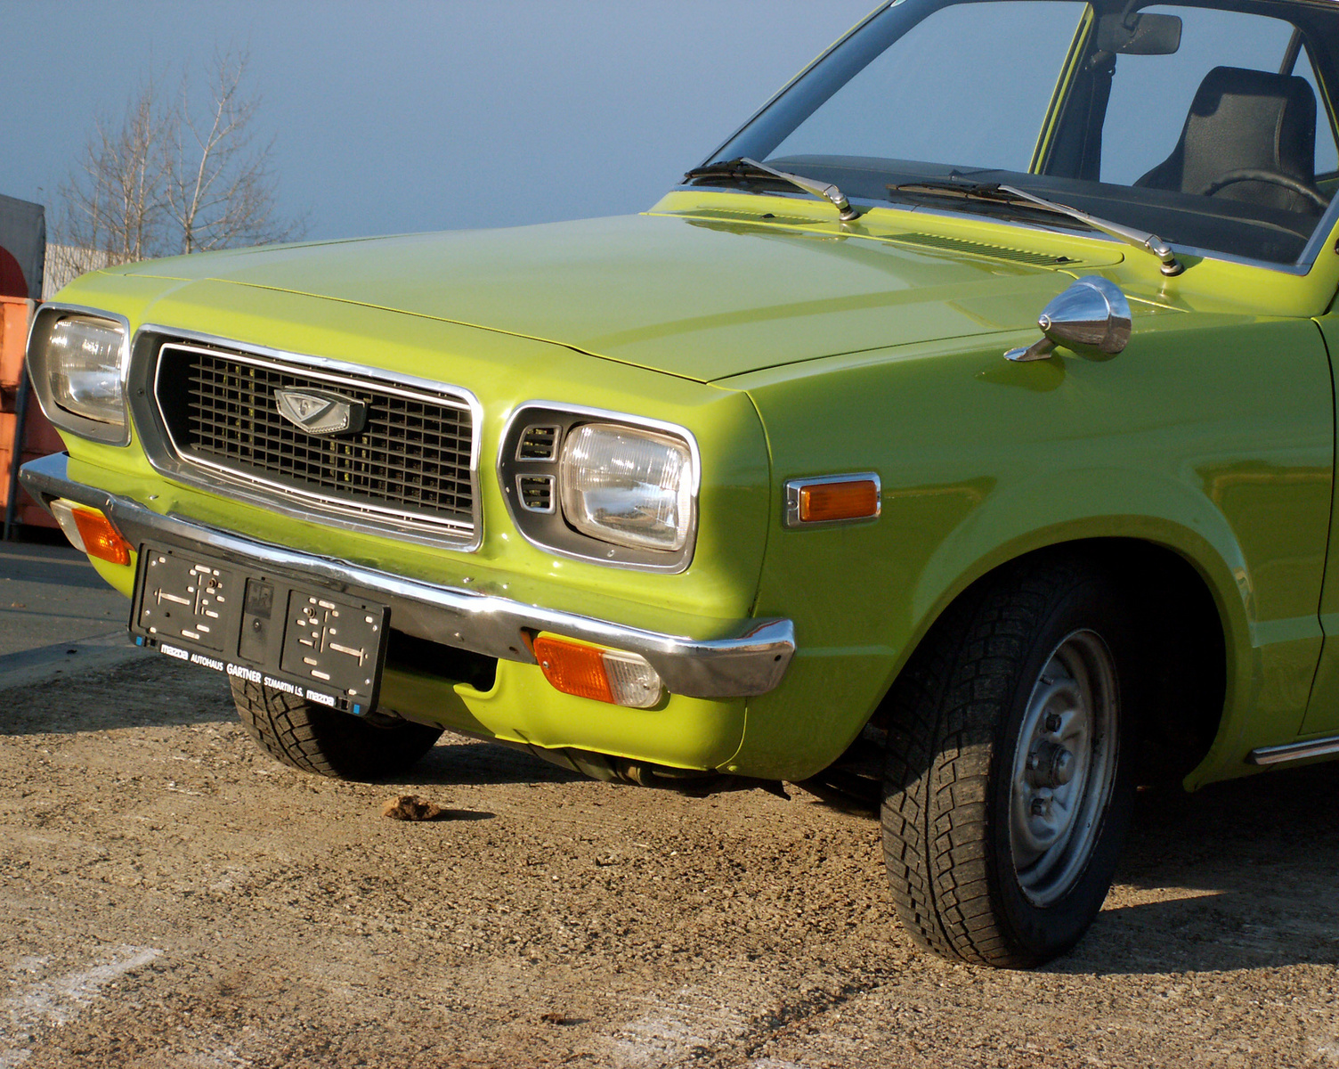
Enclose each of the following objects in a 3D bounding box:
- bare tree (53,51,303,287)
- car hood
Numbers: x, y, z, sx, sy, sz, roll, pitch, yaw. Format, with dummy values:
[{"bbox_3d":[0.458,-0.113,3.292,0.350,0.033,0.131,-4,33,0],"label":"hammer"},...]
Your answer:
[{"bbox_3d":[-8.814,-5.024,66.000,4.600,7.400,4.400,3,4,0],"label":"bare tree"},{"bbox_3d":[-0.057,-0.354,5.099,0.930,0.110,1.250,-6,13,-43],"label":"car hood"}]

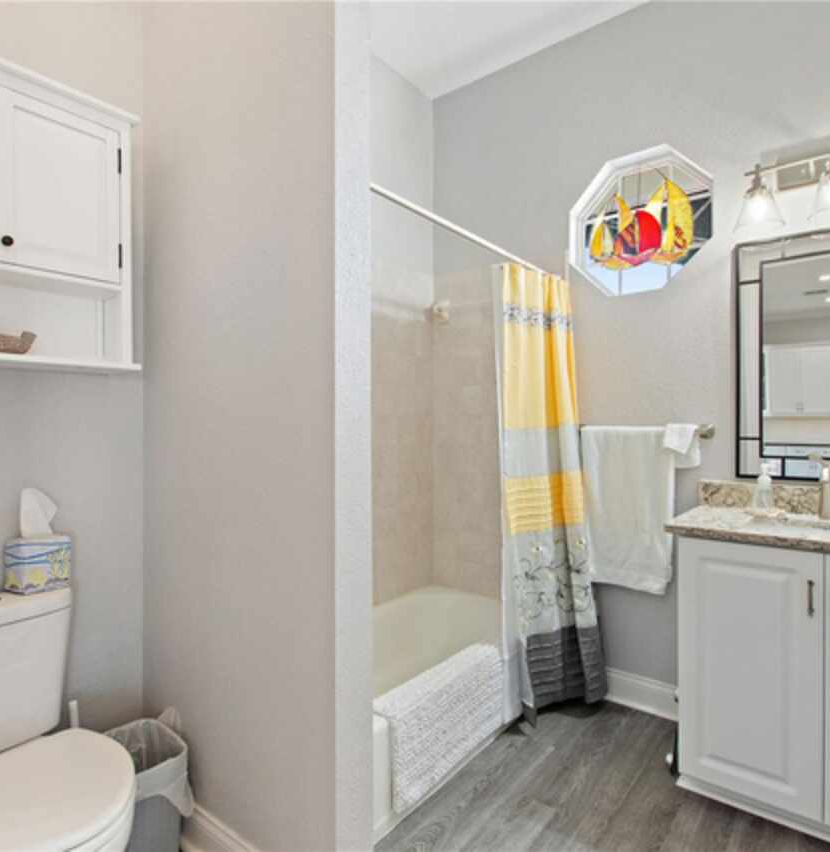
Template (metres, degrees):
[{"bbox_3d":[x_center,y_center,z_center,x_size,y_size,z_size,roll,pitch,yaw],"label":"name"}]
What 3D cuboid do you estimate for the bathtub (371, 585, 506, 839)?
[{"bbox_3d":[-0.076,1.046,2.196,0.720,0.370,1.470,0,1,38],"label":"bathtub"}]

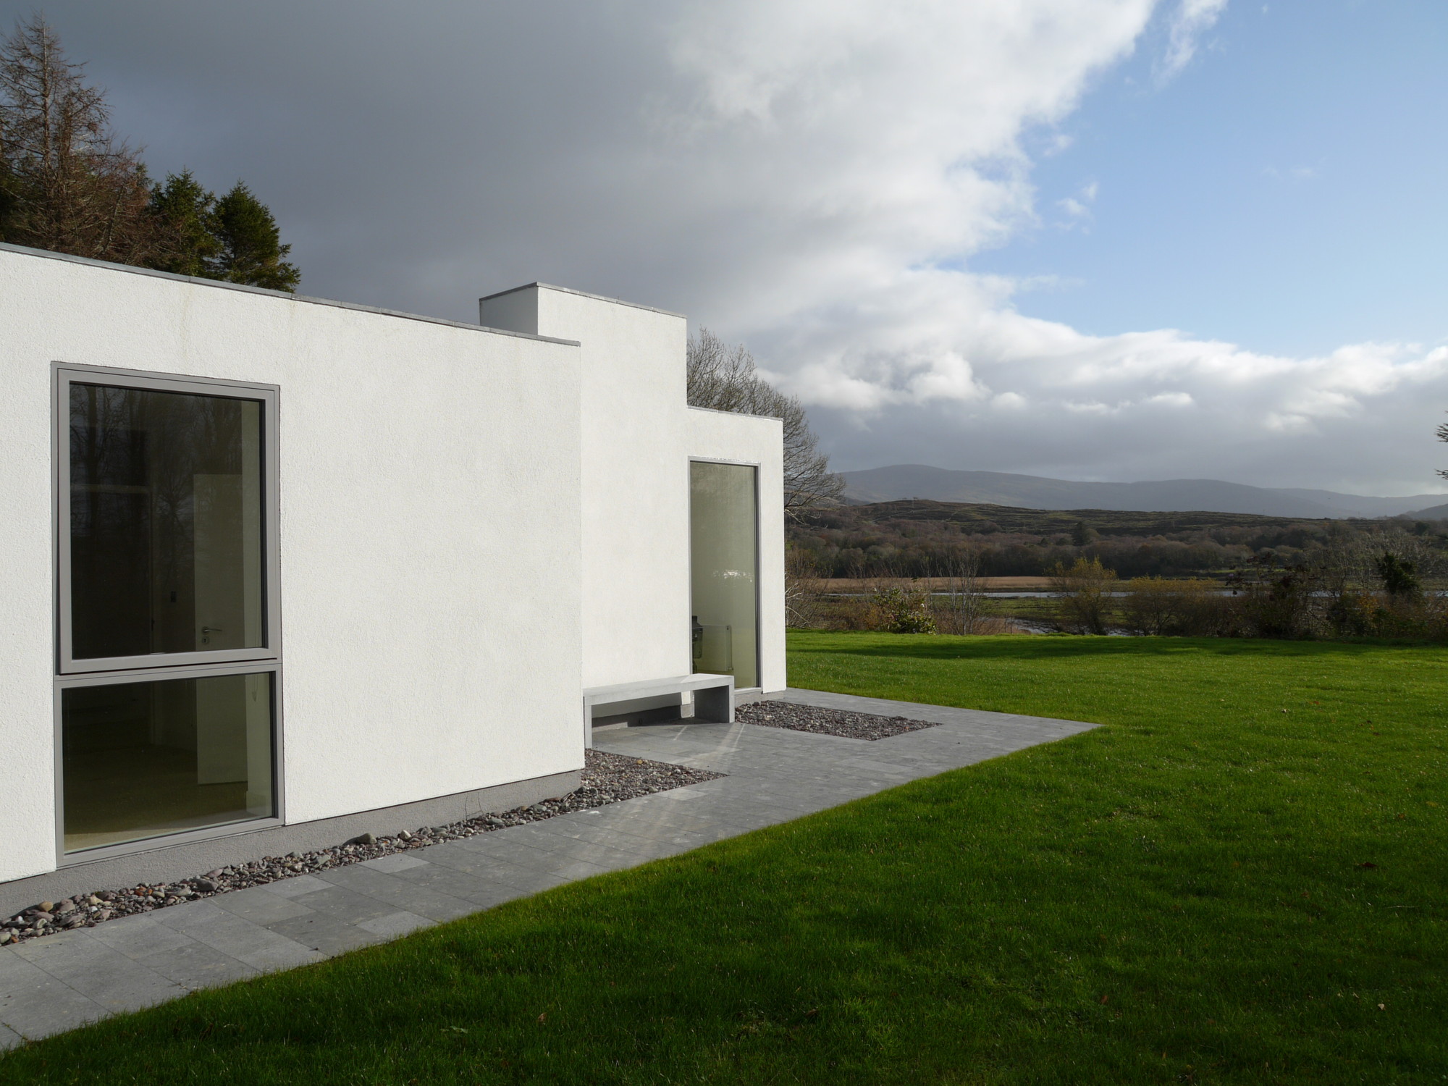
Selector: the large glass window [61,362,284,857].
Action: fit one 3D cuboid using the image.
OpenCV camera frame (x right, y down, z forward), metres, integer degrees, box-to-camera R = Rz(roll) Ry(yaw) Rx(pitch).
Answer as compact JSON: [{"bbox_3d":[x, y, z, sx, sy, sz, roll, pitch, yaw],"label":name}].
[{"bbox_3d":[-2.911,0.348,6.185,0.120,2.471,1.175,-2,-1,42],"label":"large glass window"}]

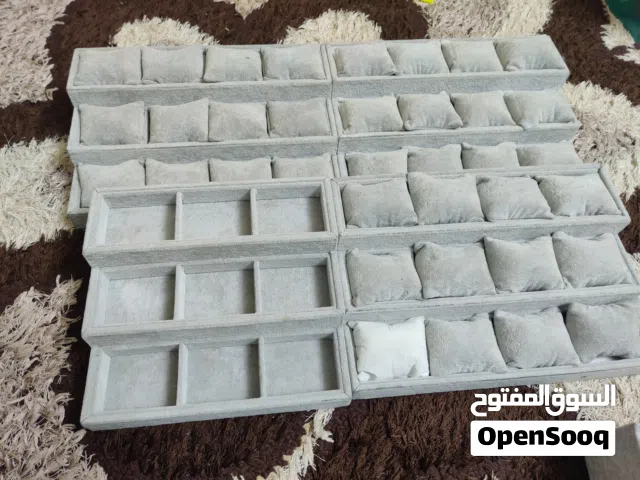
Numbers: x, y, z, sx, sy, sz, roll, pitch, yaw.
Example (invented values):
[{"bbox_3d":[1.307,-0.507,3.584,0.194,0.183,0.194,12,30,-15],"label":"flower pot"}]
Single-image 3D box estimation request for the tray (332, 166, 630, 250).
[{"bbox_3d":[0.206,-0.044,0.653,0.380,0.038,0.087,-3,57,-7],"label":"tray"}]

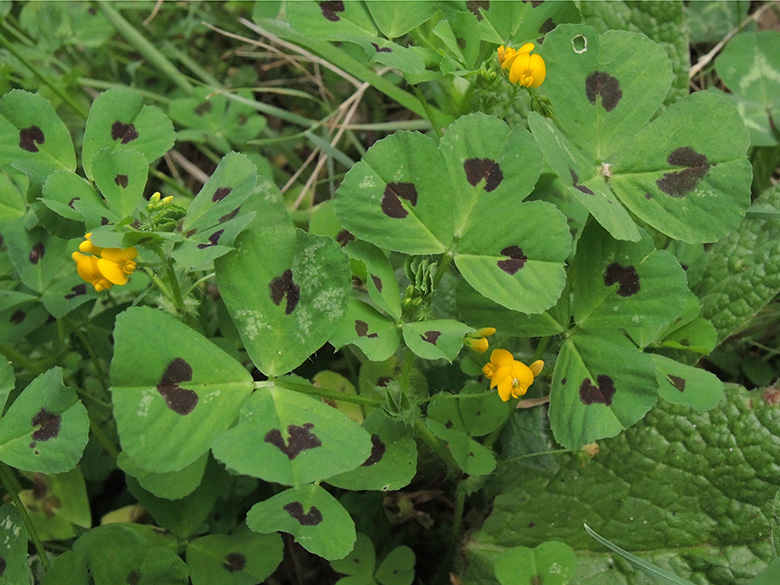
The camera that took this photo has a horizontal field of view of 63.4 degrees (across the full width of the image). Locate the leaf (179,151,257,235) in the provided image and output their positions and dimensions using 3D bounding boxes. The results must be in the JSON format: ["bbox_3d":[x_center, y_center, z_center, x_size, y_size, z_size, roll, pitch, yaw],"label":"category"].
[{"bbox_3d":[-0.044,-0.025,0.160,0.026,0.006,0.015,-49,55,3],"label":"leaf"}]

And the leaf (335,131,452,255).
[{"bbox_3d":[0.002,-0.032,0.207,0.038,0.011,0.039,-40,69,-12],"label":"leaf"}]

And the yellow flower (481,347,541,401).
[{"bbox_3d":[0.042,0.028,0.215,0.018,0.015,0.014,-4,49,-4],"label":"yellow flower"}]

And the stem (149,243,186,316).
[{"bbox_3d":[-0.052,-0.003,0.147,0.003,0.018,0.003,-21,21,6],"label":"stem"}]

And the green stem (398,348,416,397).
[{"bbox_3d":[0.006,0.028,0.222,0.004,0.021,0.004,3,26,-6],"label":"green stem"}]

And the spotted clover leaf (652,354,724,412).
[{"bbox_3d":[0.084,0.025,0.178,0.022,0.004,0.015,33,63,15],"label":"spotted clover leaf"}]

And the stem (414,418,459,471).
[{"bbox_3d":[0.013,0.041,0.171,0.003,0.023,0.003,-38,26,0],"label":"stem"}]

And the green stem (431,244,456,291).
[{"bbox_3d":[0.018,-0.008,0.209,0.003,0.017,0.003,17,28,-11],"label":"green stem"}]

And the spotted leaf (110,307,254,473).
[{"bbox_3d":[-0.043,0.020,0.132,0.031,0.006,0.035,1,69,-9],"label":"spotted leaf"}]

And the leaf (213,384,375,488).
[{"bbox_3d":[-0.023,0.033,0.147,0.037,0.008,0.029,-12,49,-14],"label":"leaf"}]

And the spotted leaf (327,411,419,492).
[{"bbox_3d":[-0.005,0.037,0.146,0.022,0.005,0.019,10,67,4],"label":"spotted leaf"}]

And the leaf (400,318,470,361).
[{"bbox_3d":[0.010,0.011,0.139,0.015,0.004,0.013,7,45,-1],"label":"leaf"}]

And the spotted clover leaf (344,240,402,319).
[{"bbox_3d":[-0.004,-0.003,0.141,0.012,0.006,0.020,-25,75,-40],"label":"spotted clover leaf"}]

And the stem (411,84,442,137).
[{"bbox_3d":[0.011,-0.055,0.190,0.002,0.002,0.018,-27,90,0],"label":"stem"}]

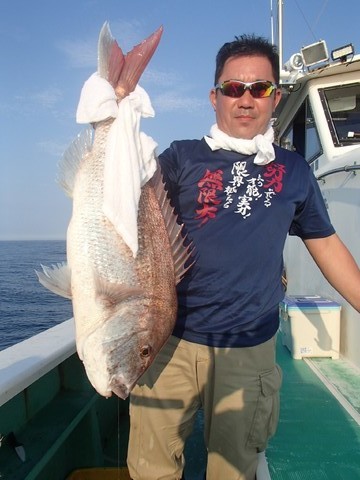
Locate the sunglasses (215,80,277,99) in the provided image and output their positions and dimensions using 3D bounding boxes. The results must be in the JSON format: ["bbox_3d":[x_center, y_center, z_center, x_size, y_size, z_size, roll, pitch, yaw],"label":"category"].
[{"bbox_3d":[0.168,-0.373,0.982,0.147,0.046,0.135,0,16,7],"label":"sunglasses"}]

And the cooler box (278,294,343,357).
[{"bbox_3d":[1.105,0.745,3.480,0.430,0.445,0.620,0,0,0],"label":"cooler box"}]

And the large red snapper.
[{"bbox_3d":[-0.142,-0.063,0.825,0.320,0.790,0.140,0,0,-25],"label":"large red snapper"}]

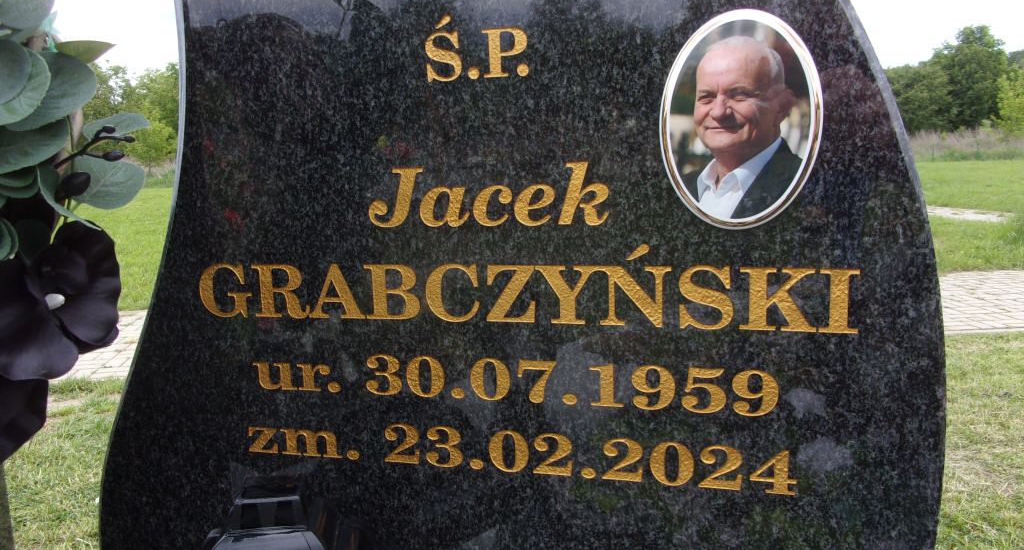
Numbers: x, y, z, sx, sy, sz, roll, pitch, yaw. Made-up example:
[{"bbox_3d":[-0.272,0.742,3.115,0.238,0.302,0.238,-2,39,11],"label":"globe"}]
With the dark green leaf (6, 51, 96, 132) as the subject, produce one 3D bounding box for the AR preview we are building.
[{"bbox_3d":[-0.260,-0.102,0.465,0.052,0.045,0.012,-26,-31,0],"label":"dark green leaf"}]

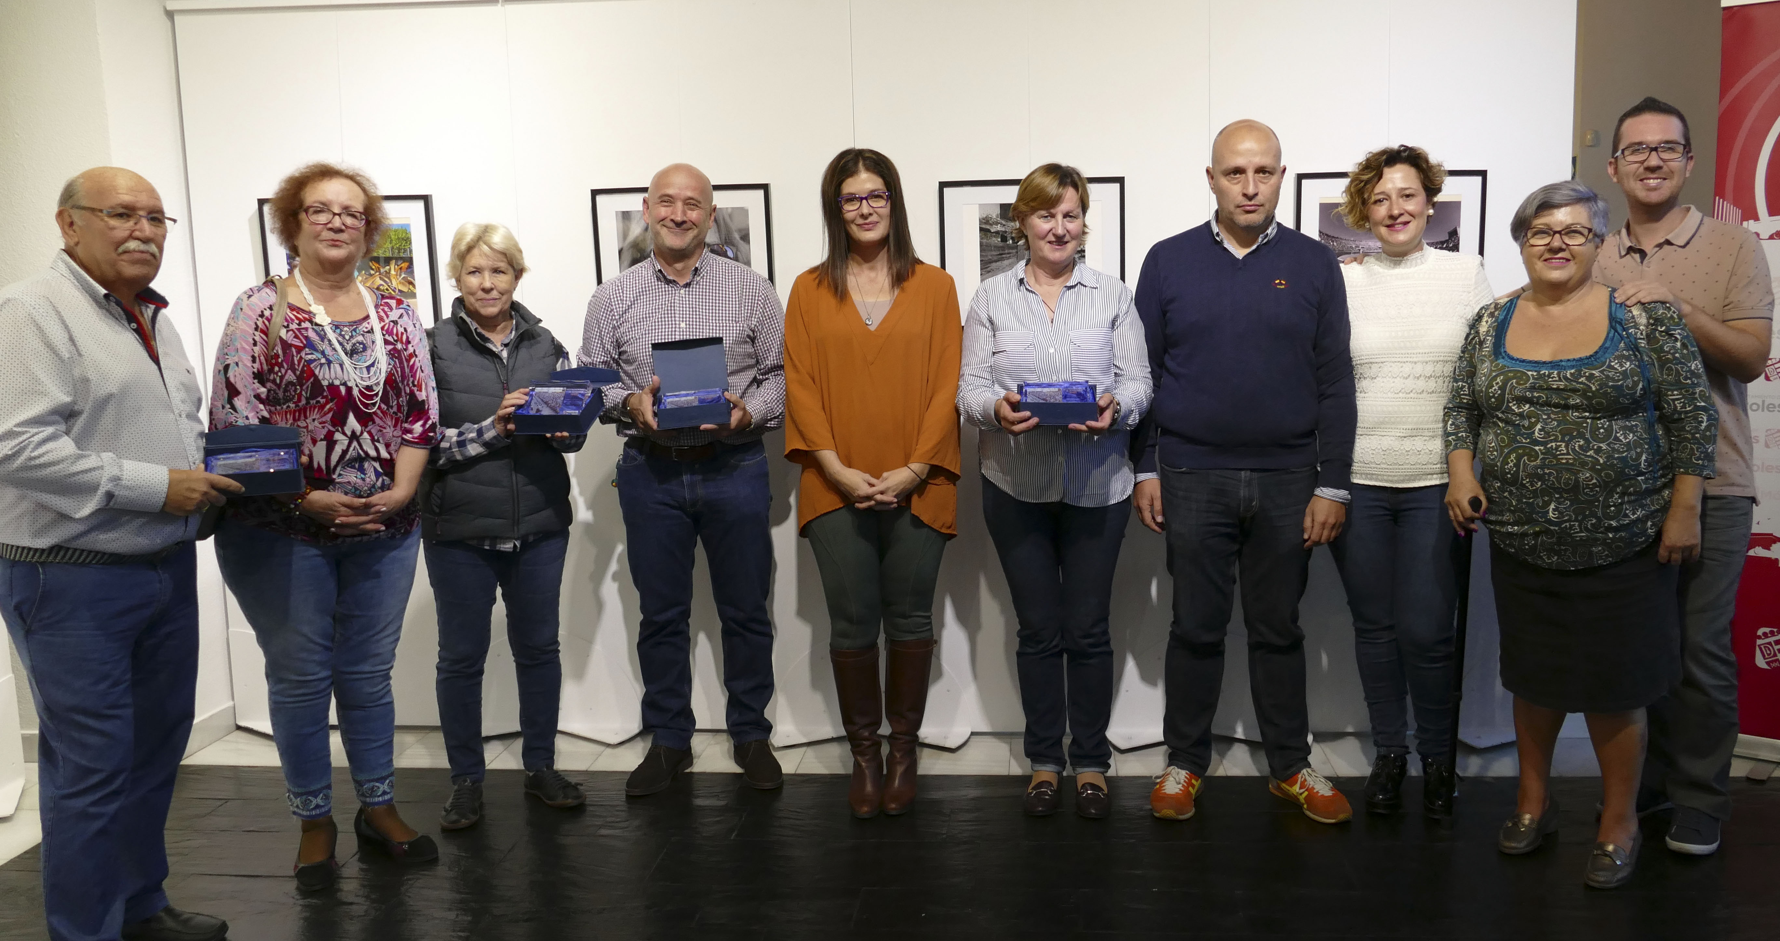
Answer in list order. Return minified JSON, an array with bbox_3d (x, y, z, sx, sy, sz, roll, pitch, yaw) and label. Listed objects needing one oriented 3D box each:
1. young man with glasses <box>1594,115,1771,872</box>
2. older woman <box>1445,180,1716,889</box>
[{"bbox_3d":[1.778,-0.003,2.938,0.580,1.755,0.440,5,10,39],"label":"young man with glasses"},{"bbox_3d":[1.572,0.127,2.824,0.550,1.560,0.410,4,9,34],"label":"older woman"}]

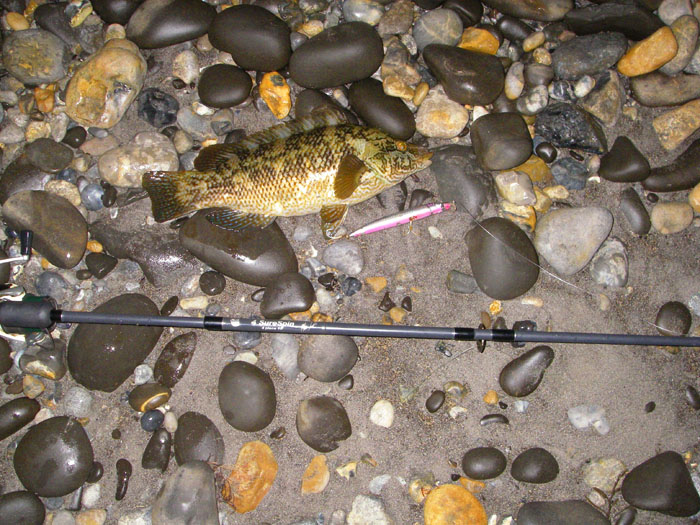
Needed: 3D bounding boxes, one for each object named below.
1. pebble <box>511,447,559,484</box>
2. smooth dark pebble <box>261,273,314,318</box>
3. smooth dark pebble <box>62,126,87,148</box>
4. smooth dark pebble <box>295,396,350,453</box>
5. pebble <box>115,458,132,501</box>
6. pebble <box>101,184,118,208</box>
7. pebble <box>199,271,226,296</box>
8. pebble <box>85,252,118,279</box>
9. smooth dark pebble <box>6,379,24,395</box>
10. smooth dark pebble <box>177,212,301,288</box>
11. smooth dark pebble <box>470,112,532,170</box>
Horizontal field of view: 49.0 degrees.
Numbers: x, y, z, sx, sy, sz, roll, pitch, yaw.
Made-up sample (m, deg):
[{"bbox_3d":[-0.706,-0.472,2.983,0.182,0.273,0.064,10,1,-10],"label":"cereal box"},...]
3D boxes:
[{"bbox_3d":[0.205,0.227,0.856,0.053,0.025,0.038,-10,76,-2],"label":"pebble"},{"bbox_3d":[-0.074,0.037,0.896,0.065,0.032,0.050,-16,77,-4],"label":"smooth dark pebble"},{"bbox_3d":[-0.335,-0.152,0.936,0.030,0.019,0.026,-37,83,-5],"label":"smooth dark pebble"},{"bbox_3d":[-0.030,0.185,0.878,0.064,0.040,0.060,44,84,6],"label":"smooth dark pebble"},{"bbox_3d":[-0.243,0.234,0.827,0.016,0.012,0.042,-2,78,0],"label":"pebble"},{"bbox_3d":[-0.289,-0.081,0.926,0.020,0.017,0.033,-17,81,-3],"label":"pebble"},{"bbox_3d":[-0.169,0.026,0.945,0.032,0.020,0.031,0,75,0],"label":"pebble"},{"bbox_3d":[-0.286,-0.001,0.882,0.029,0.018,0.033,-44,78,-12],"label":"pebble"},{"bbox_3d":[-0.389,0.145,0.893,0.022,0.012,0.015,-30,82,-5],"label":"smooth dark pebble"},{"bbox_3d":[-0.120,-0.022,0.869,0.141,0.051,0.085,29,80,6],"label":"smooth dark pebble"},{"bbox_3d":[0.176,-0.141,0.888,0.069,0.048,0.070,-10,78,-2],"label":"smooth dark pebble"}]

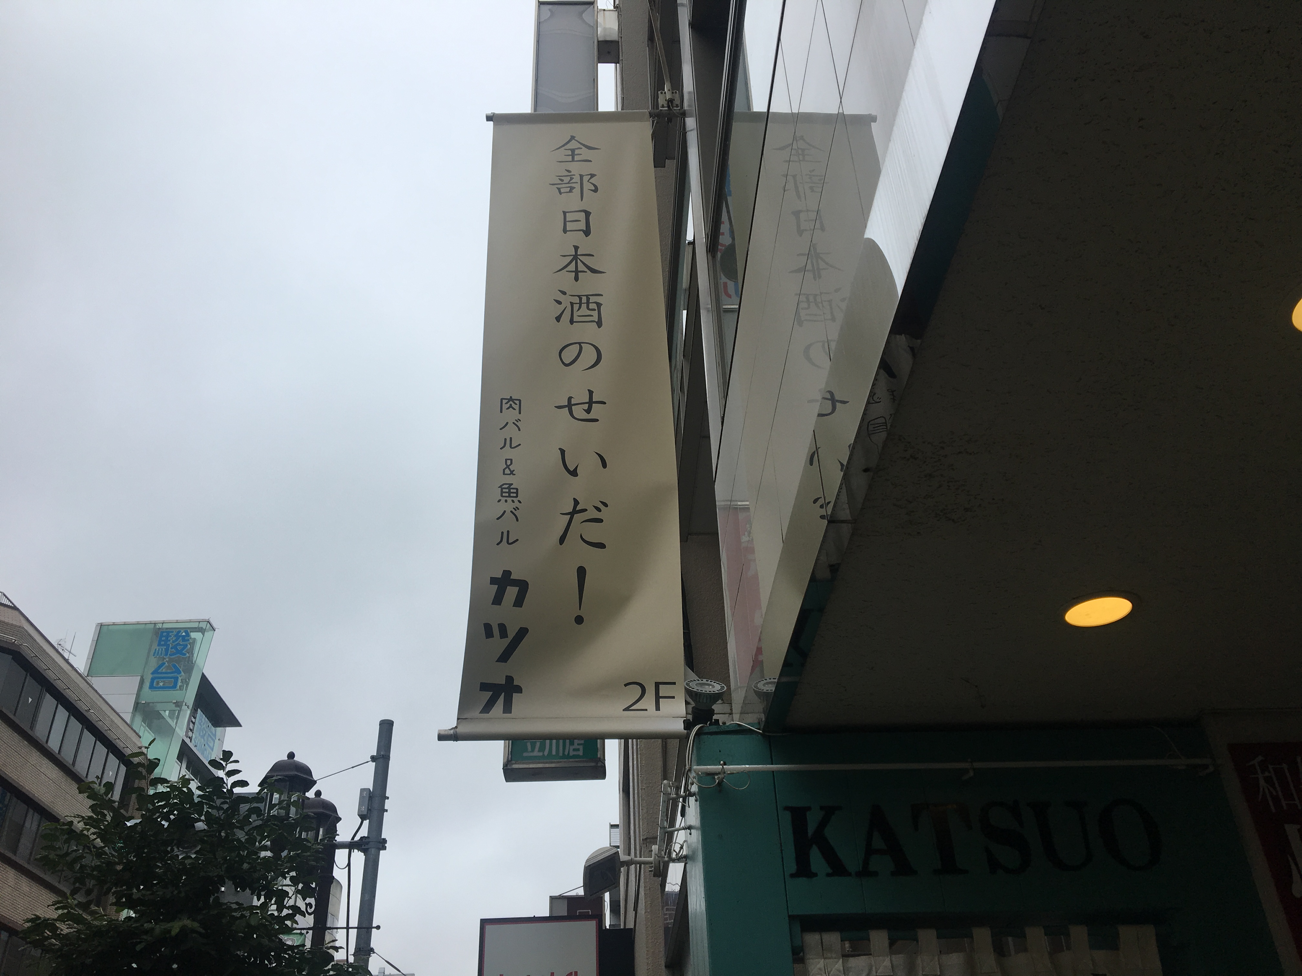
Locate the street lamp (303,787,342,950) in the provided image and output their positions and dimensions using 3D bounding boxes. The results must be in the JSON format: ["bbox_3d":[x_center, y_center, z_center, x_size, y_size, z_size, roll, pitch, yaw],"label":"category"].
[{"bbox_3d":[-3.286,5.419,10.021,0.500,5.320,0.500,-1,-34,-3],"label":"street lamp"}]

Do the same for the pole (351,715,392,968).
[{"bbox_3d":[-3.278,5.897,12.199,0.190,6.940,0.190,-1,-34,-3],"label":"pole"}]

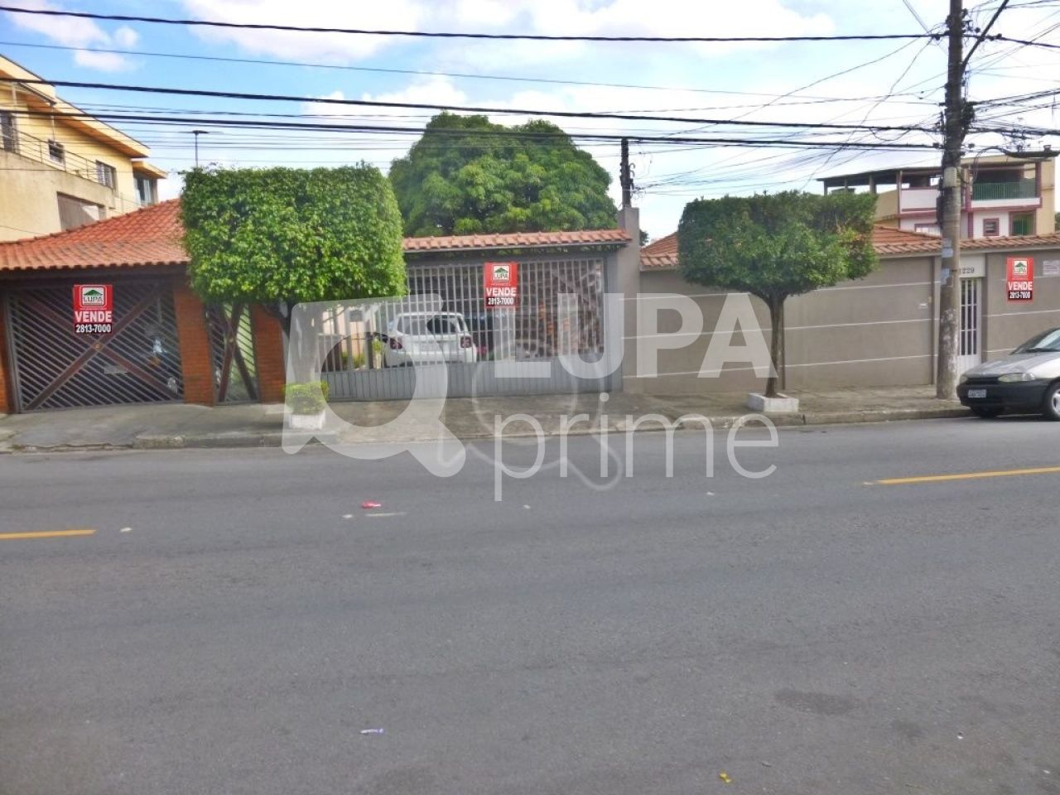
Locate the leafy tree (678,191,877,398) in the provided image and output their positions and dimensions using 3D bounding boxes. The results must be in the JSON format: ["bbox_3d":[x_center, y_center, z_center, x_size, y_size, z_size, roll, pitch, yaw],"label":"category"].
[{"bbox_3d":[3.759,-1.544,11.800,2.500,3.000,2.100,-3,6,-7],"label":"leafy tree"}]

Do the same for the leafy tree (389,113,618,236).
[{"bbox_3d":[-0.741,-4.647,23.198,7.400,7.592,7.200,-3,5,-5],"label":"leafy tree"}]

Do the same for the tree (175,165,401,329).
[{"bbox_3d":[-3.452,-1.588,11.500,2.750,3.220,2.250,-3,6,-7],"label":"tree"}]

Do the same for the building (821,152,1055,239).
[{"bbox_3d":[24.992,-9.190,48.649,9.600,9.388,11.000,-3,5,-5],"label":"building"}]

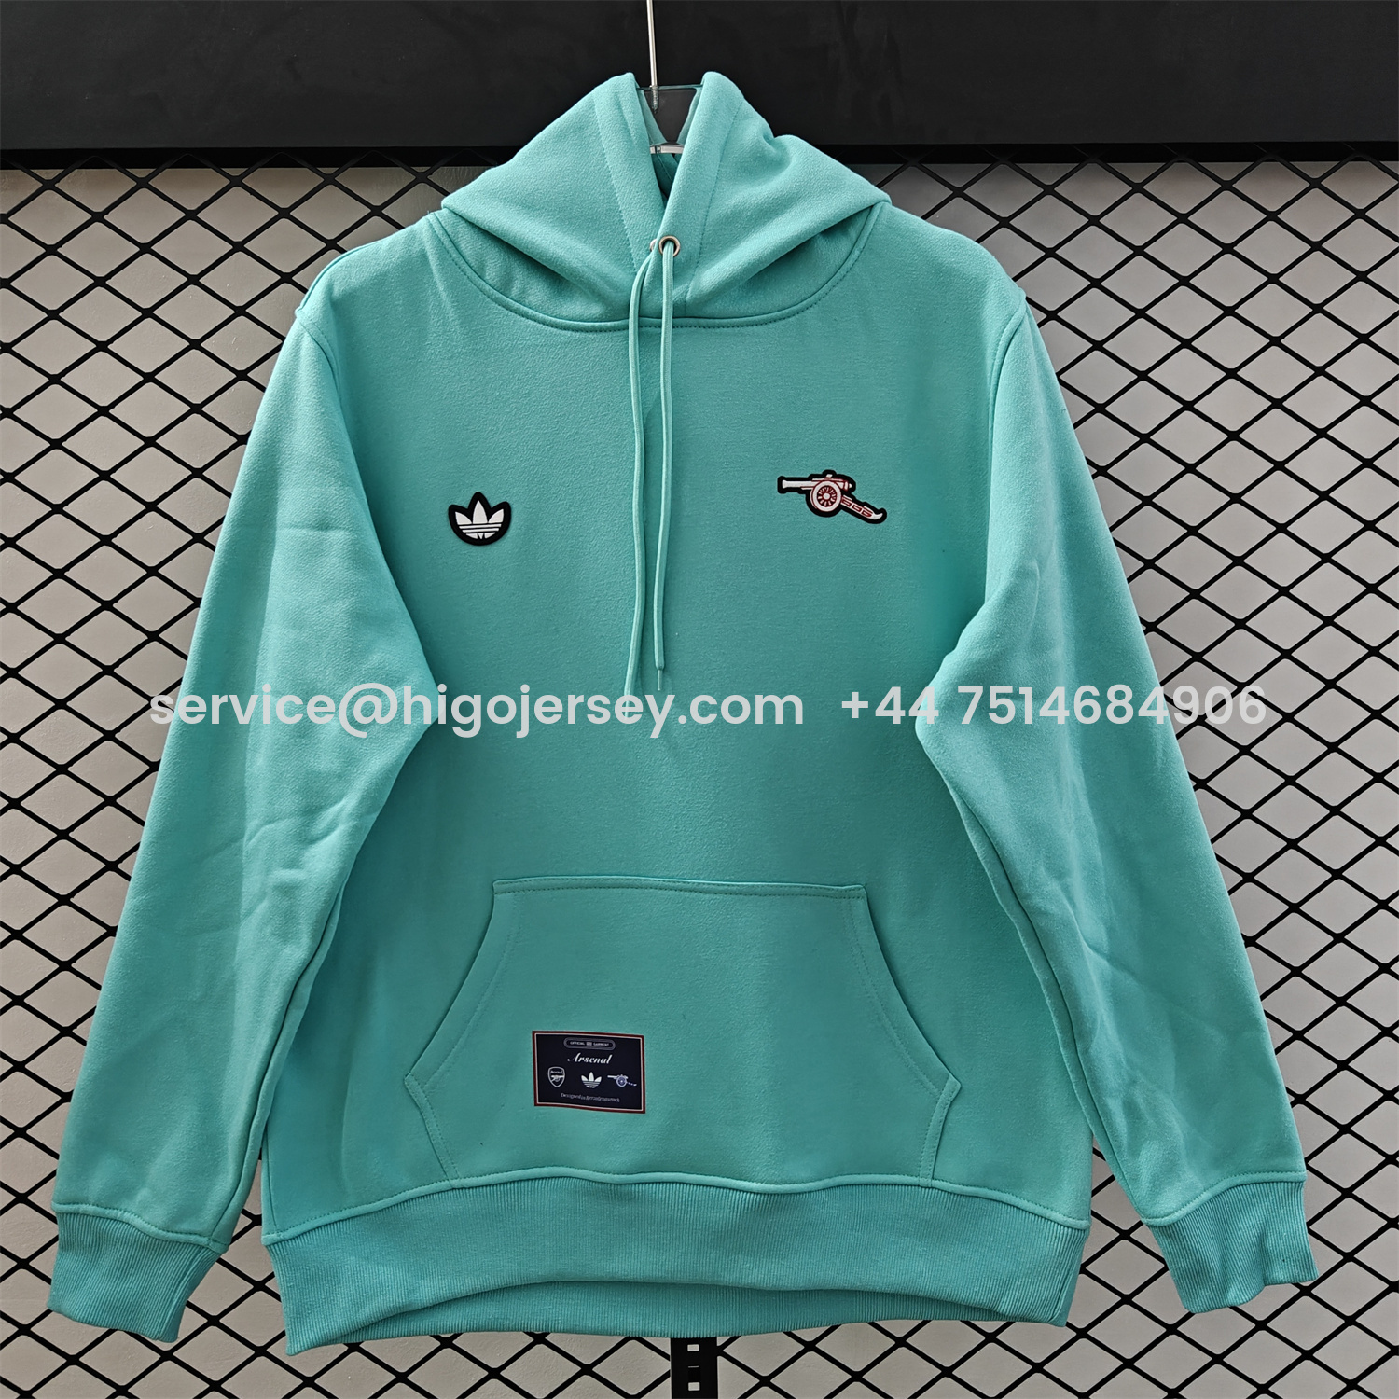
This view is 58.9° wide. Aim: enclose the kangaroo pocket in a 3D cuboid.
[{"bbox_3d":[-0.011,0.203,0.760,0.343,0.191,0.040,-1,0,-2],"label":"kangaroo pocket"}]

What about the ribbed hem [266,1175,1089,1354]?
[{"bbox_3d":[-0.014,0.350,0.782,0.520,0.122,0.090,-1,0,-2],"label":"ribbed hem"}]

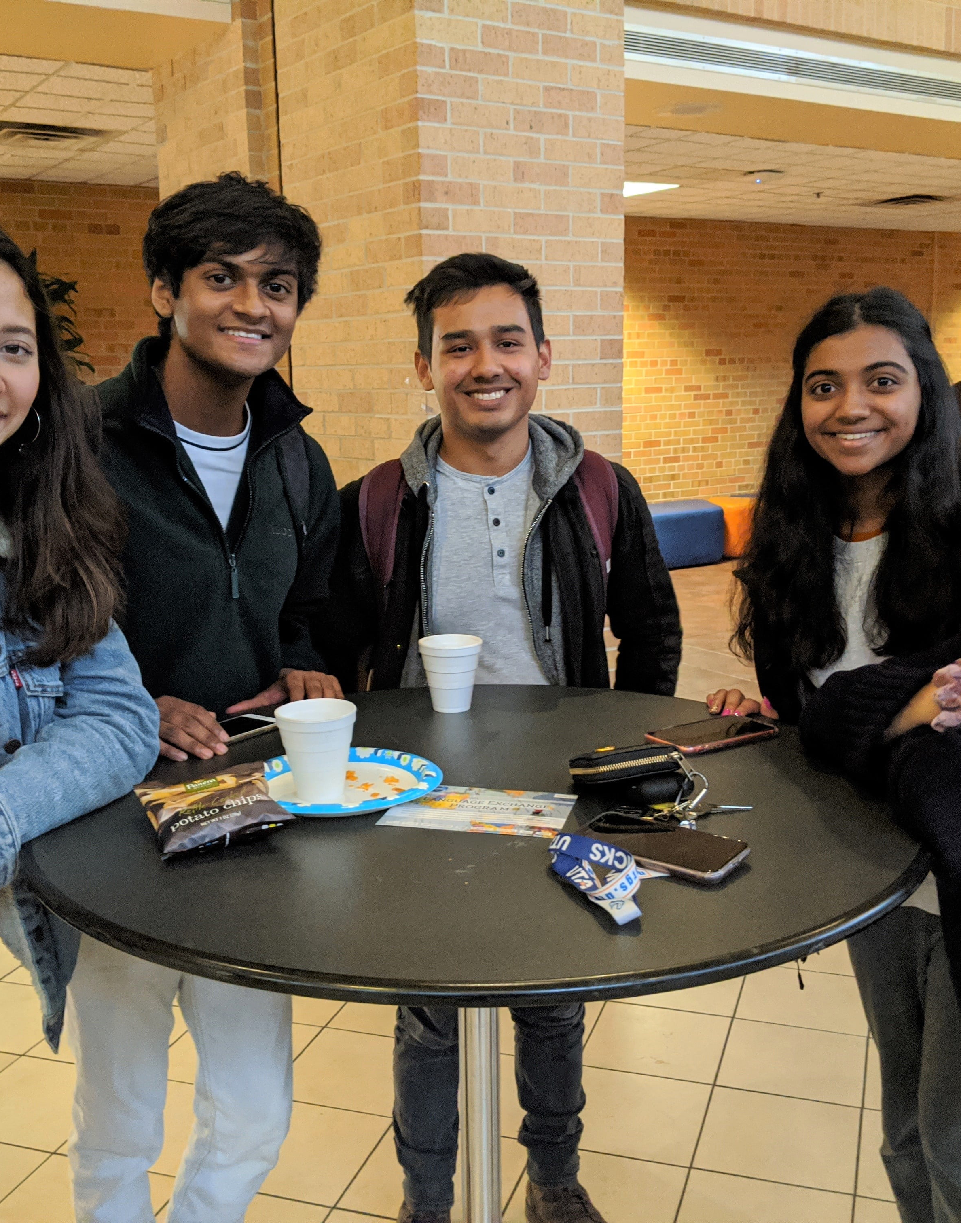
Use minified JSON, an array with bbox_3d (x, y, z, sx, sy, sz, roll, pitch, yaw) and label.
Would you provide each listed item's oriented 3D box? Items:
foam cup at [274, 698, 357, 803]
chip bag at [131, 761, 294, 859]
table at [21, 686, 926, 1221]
[{"bbox_3d":[-0.162,0.145,1.295,0.081,0.092,0.081,-1,10,0],"label":"foam cup"},{"bbox_3d":[-0.260,0.186,1.246,0.132,0.045,0.178,-10,14,-19],"label":"chip bag"},{"bbox_3d":[0.007,0.710,1.444,0.914,1.067,0.914,-1,10,0],"label":"table"}]

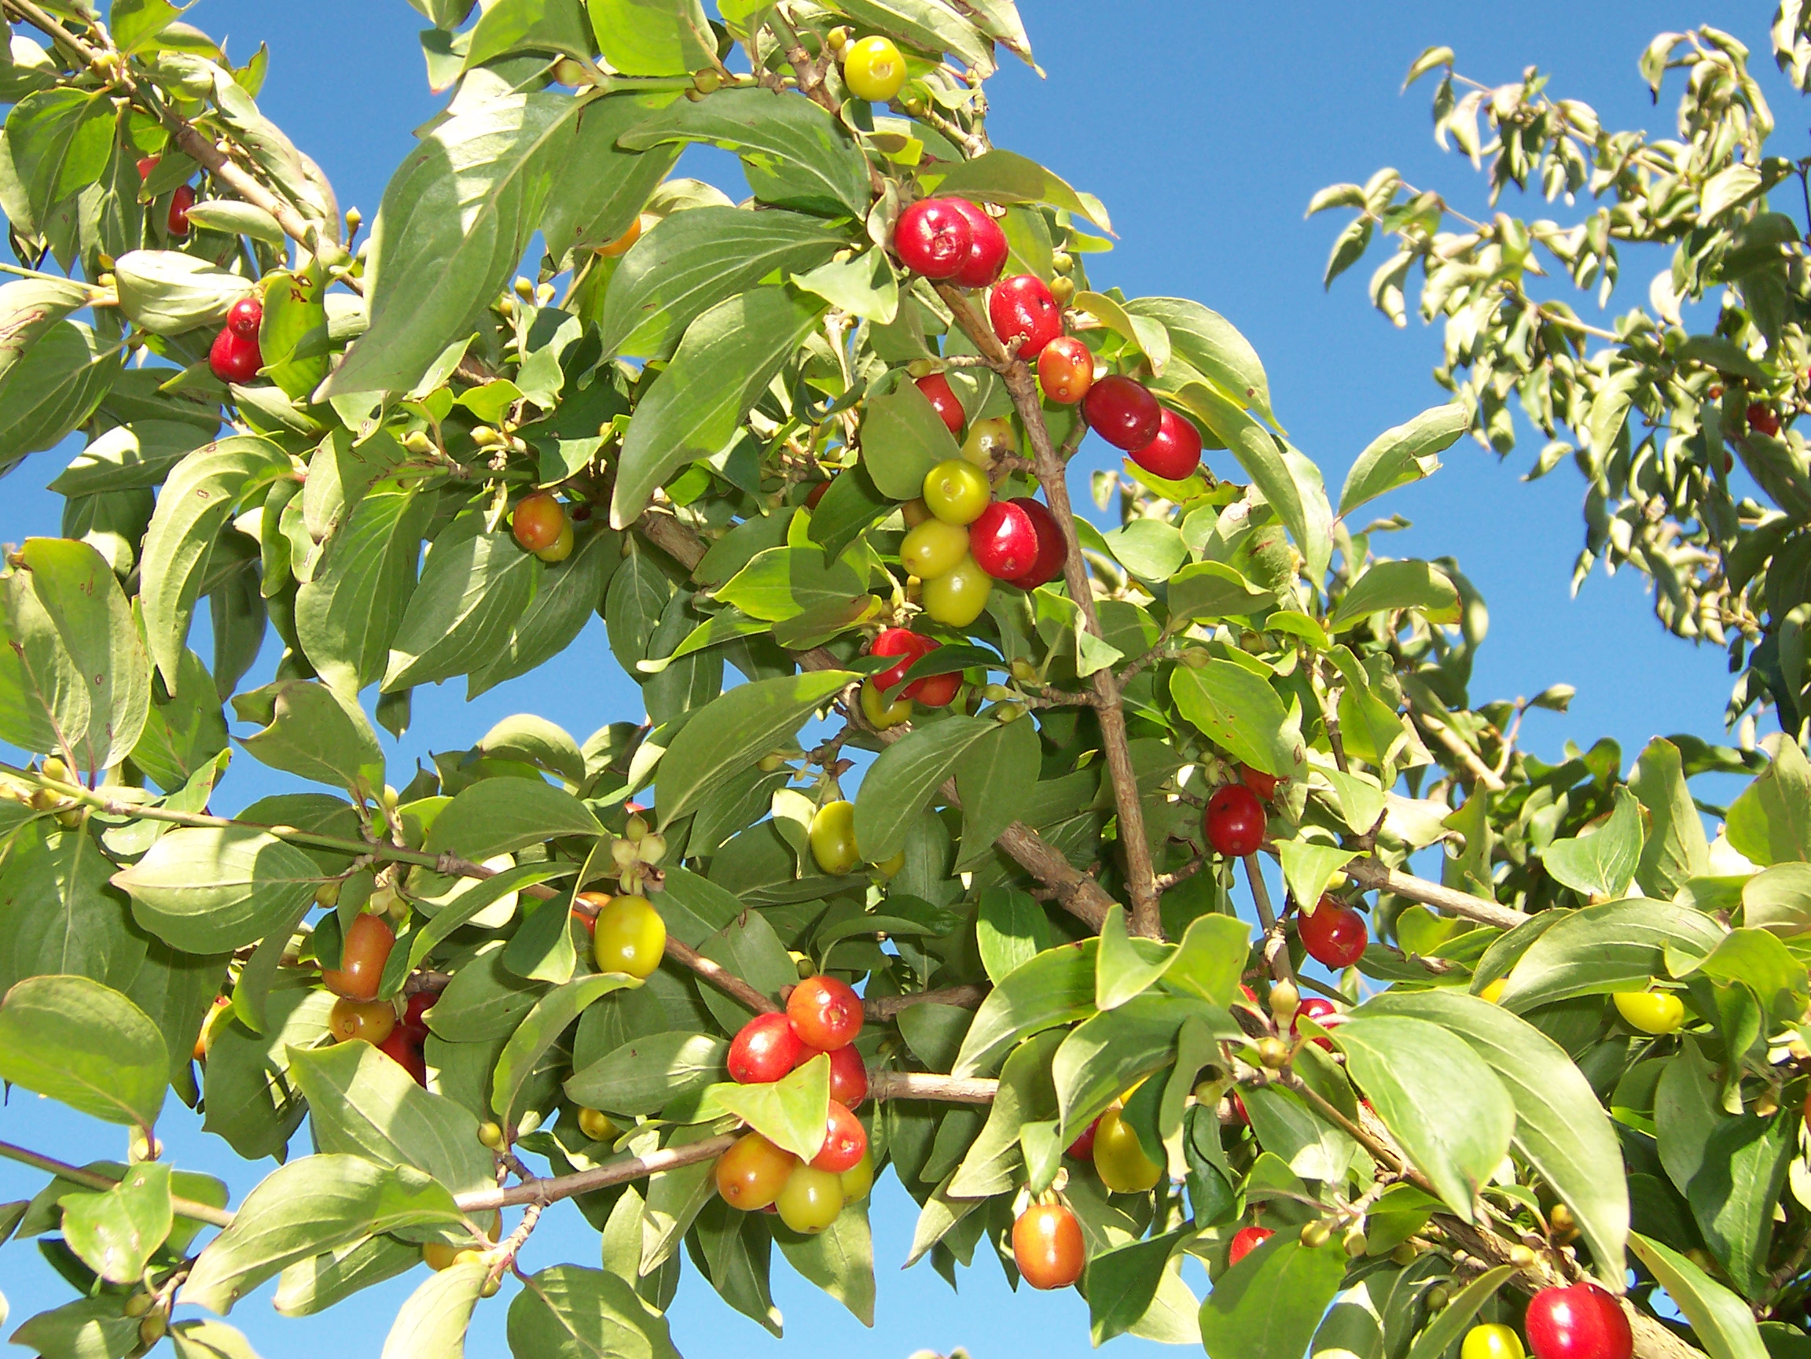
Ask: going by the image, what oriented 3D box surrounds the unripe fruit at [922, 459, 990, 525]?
[{"bbox_3d":[0.011,-0.042,0.468,0.015,0.015,0.018,1,12,6],"label":"unripe fruit"}]

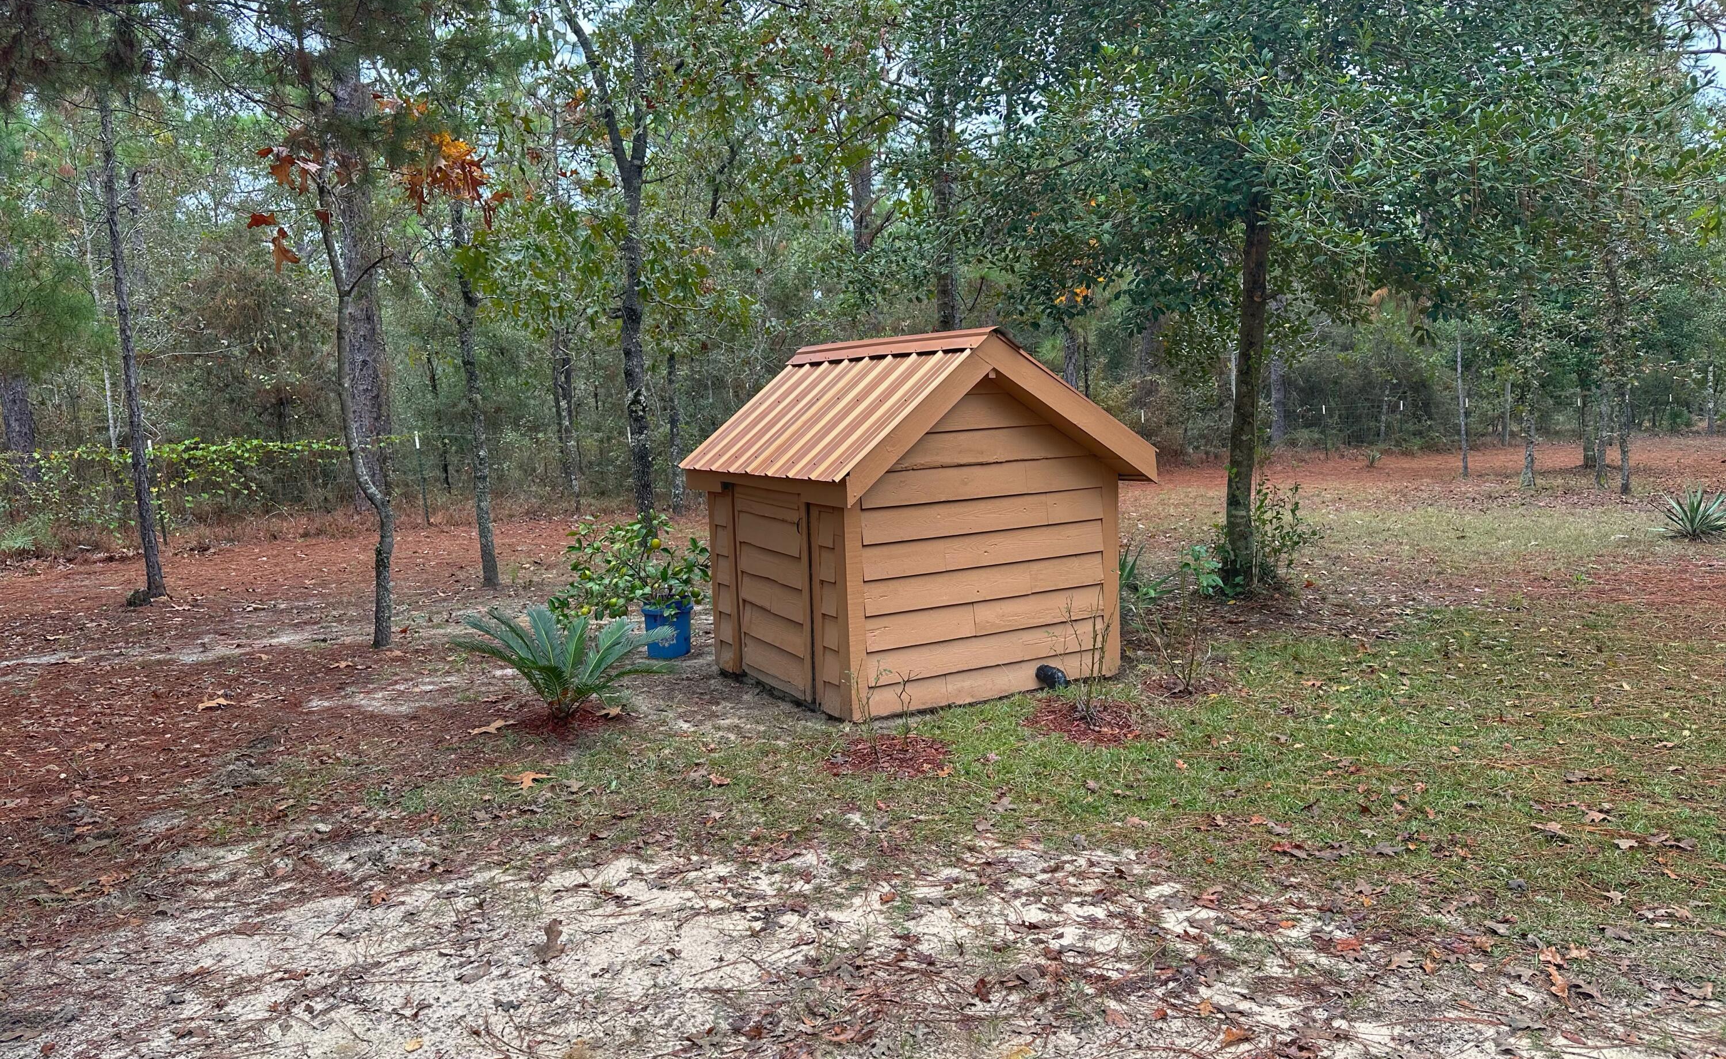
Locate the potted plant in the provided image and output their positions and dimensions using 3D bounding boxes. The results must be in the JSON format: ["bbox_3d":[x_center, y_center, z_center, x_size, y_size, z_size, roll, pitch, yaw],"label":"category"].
[{"bbox_3d":[-1.359,0.328,7.074,0.920,0.870,0.750,-3,6,-9],"label":"potted plant"}]

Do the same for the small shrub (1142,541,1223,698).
[{"bbox_3d":[1.562,0.433,5.827,0.360,0.700,0.360,-1,6,15],"label":"small shrub"}]

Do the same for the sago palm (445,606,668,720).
[{"bbox_3d":[-1.444,0.643,5.794,1.020,0.520,0.920,-4,6,-15],"label":"sago palm"}]

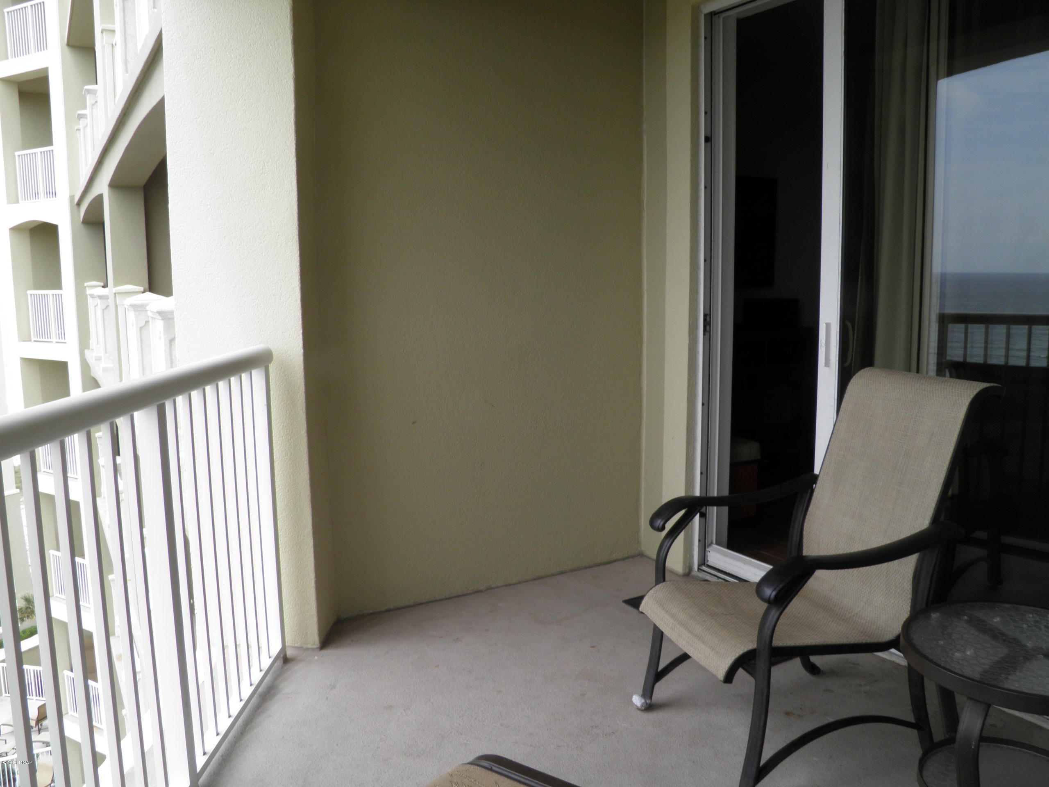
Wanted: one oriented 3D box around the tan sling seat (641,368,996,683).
[{"bbox_3d":[0.799,0.311,2.372,0.834,0.701,0.488,-3,8,-18],"label":"tan sling seat"}]

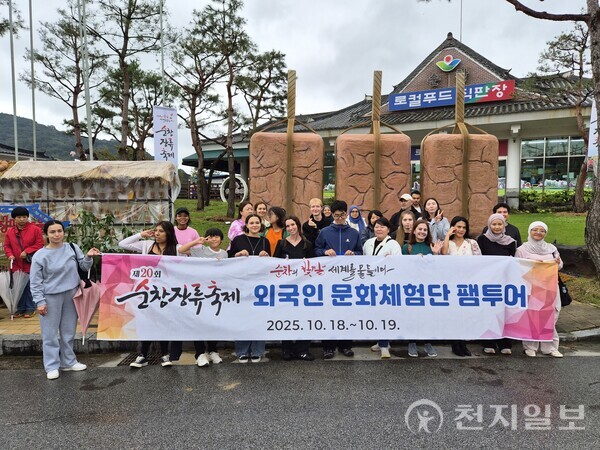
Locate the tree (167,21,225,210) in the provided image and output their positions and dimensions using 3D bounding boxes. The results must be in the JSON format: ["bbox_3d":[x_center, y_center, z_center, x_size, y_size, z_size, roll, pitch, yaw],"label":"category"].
[{"bbox_3d":[-4.062,-4.336,15.800,2.400,7.800,2.300,-1,3,-11],"label":"tree"}]

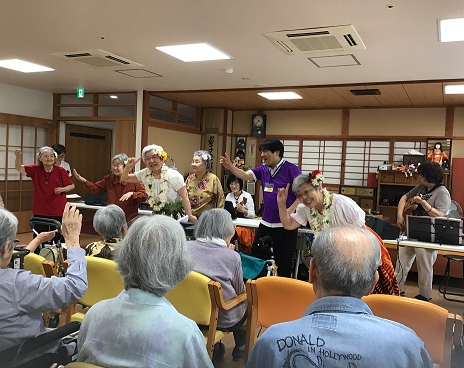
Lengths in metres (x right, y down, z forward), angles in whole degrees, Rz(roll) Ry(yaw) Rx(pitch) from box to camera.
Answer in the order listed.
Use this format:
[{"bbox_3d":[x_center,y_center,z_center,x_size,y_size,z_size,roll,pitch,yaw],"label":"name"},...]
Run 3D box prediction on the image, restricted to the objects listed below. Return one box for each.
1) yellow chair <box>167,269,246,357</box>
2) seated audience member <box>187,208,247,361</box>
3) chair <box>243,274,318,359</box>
[{"bbox_3d":[-0.165,0.874,2.790,0.550,0.760,0.560,4,2,29],"label":"yellow chair"},{"bbox_3d":[-0.072,0.706,2.853,0.460,1.140,0.750,3,2,25],"label":"seated audience member"},{"bbox_3d":[0.445,0.909,2.660,0.550,0.760,0.560,4,2,26],"label":"chair"}]

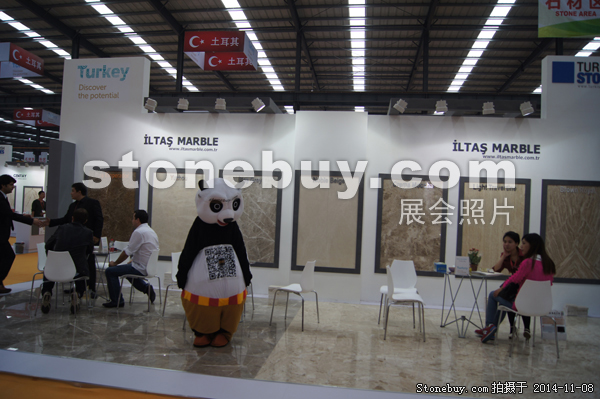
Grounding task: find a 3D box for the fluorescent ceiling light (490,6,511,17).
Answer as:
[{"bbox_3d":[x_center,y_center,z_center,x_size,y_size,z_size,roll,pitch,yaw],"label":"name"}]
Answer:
[{"bbox_3d":[10.604,-9.912,23.743,0.880,0.080,1.300,2,-1,9],"label":"fluorescent ceiling light"}]

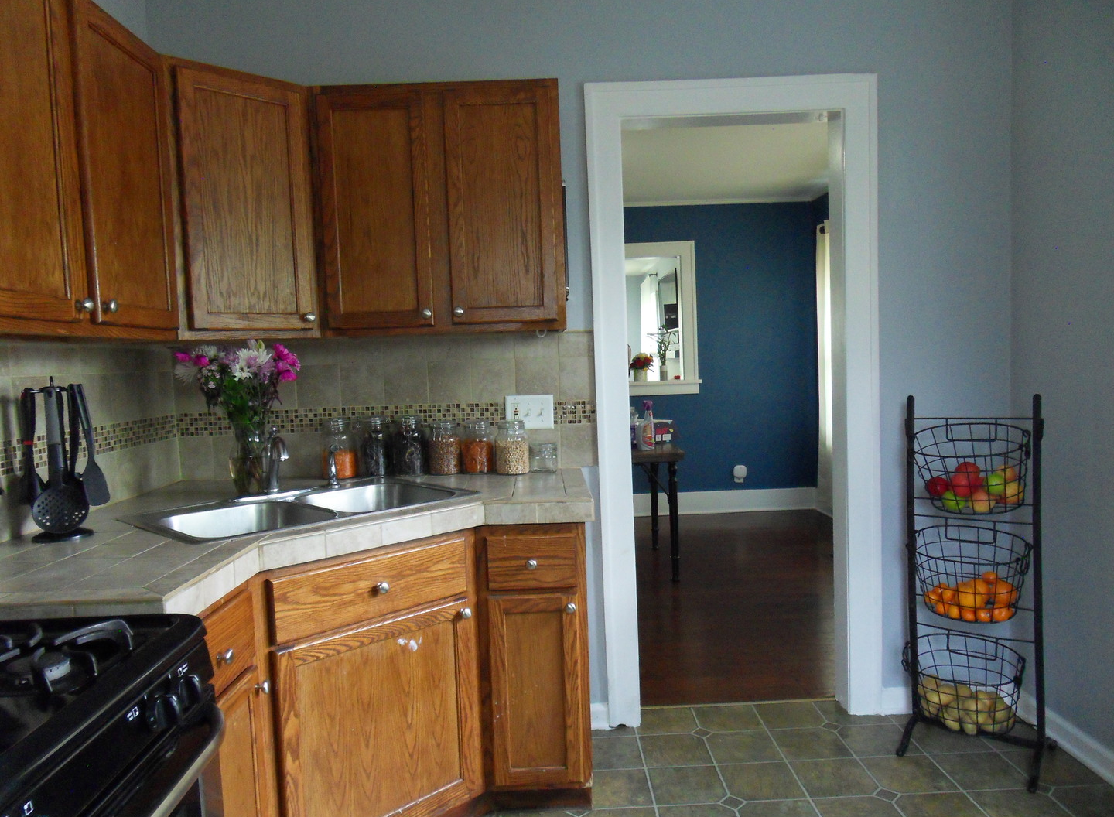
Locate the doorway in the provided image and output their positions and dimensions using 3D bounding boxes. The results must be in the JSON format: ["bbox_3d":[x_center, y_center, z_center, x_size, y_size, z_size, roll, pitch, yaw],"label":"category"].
[{"bbox_3d":[0.641,-0.004,2.803,1.003,2.269,0.160,-2,4,-1],"label":"doorway"}]

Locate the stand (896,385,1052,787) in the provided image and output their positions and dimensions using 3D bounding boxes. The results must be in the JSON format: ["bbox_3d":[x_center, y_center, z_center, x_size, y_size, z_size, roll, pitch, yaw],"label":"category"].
[{"bbox_3d":[1.353,0.544,2.494,0.420,1.167,0.340,1,5,39],"label":"stand"}]

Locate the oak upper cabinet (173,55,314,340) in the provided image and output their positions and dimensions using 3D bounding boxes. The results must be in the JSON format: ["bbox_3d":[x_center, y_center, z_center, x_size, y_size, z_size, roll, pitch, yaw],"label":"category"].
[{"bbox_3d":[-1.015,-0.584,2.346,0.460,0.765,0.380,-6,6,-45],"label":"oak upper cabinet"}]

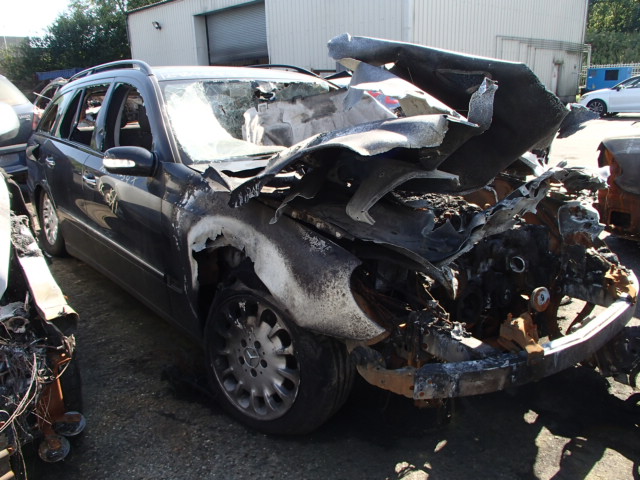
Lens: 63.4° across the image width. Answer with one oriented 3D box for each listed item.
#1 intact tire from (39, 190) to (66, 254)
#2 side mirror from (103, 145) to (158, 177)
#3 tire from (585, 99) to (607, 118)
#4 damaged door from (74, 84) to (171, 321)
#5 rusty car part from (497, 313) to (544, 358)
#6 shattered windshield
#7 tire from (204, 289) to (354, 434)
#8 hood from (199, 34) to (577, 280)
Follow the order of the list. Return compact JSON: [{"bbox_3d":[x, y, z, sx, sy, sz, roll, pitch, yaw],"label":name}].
[{"bbox_3d":[-1.978,-0.151,4.020,0.225,0.640,0.640,-11,18,-38],"label":"intact tire"},{"bbox_3d":[-0.822,-0.347,2.254,0.210,0.135,0.135,-11,18,-38],"label":"side mirror"},{"bbox_3d":[9.659,-4.583,18.100,0.630,0.630,0.220,-2,14,-6],"label":"tire"},{"bbox_3d":[-0.943,-0.278,2.679,0.250,1.070,1.140,-11,18,-38],"label":"damaged door"},{"bbox_3d":[0.614,0.300,1.628,0.130,0.130,0.130,-11,18,-38],"label":"rusty car part"},{"bbox_3d":[-0.176,-0.679,2.902,1.400,0.170,0.830,-11,48,-38],"label":"shattered windshield"},{"bbox_3d":[-0.174,0.404,1.910,0.645,0.645,0.235,12,13,37],"label":"tire"},{"bbox_3d":[0.500,-0.430,2.156,1.400,0.700,1.100,-11,18,-38],"label":"hood"}]

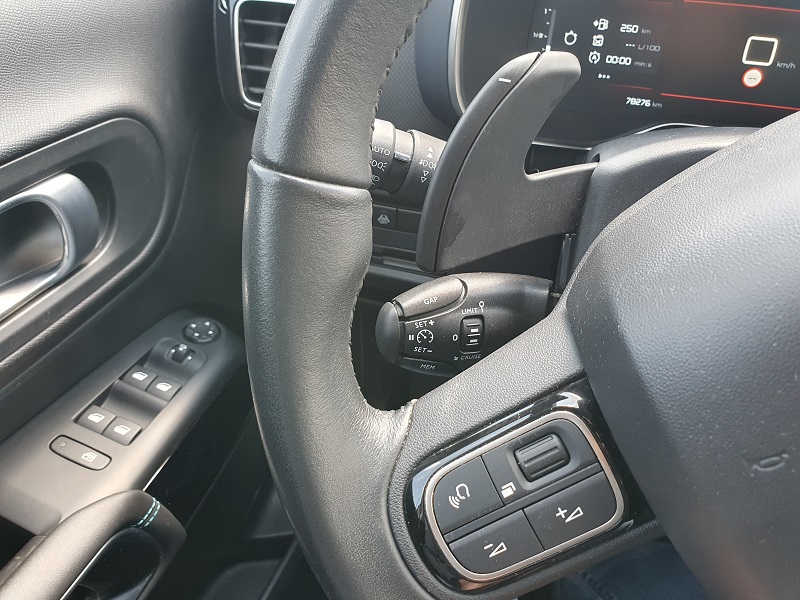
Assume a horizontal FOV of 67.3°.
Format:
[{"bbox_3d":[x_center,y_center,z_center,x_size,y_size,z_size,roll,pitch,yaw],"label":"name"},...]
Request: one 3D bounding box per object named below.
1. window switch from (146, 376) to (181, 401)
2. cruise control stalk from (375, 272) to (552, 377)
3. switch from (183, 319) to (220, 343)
[{"bbox_3d":[-0.156,0.060,0.397,0.018,0.006,0.017,23,39,7],"label":"window switch"},{"bbox_3d":[0.028,0.011,0.262,0.077,0.041,0.031,-4,12,-11],"label":"cruise control stalk"},{"bbox_3d":[-0.146,0.022,0.443,0.026,0.008,0.026,10,39,-8],"label":"switch"}]

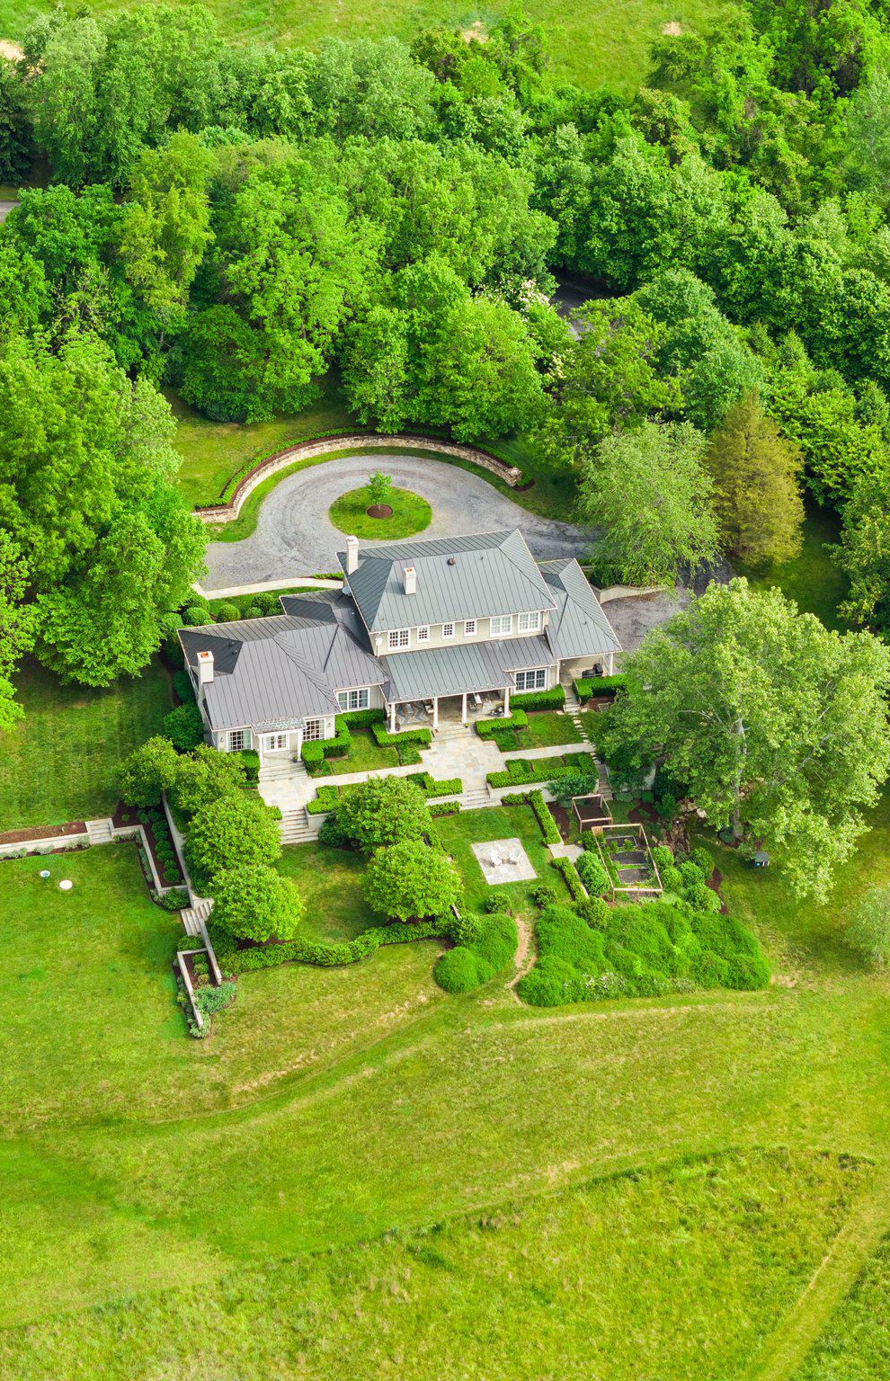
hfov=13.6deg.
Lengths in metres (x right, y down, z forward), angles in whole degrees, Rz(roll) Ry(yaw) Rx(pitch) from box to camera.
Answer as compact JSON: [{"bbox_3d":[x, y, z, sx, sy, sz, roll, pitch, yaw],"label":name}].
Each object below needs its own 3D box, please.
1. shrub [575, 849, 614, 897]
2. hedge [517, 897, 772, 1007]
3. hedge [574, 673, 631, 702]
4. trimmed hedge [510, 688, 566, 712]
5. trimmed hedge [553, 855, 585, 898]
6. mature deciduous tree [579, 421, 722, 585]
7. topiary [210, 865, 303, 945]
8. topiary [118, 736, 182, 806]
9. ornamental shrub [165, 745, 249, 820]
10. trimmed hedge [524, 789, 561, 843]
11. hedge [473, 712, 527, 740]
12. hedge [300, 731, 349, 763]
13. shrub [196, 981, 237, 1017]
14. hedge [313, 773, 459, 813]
[{"bbox_3d":[9.340,11.310,230.780,2.100,1.600,3.500,-8,35,-12],"label":"shrub"},{"bbox_3d":[12.220,15.820,226.110,15.500,2.300,8.200,-8,35,-12],"label":"hedge"},{"bbox_3d":[10.600,-0.180,246.840,3.700,0.900,1.900,-8,35,-12],"label":"hedge"},{"bbox_3d":[6.303,0.812,255.854,3.779,0.950,1.211,-8,36,-12],"label":"trimmed hedge"},{"bbox_3d":[7.750,11.550,230.950,0.850,0.800,3.900,-8,35,-12],"label":"trimmed hedge"},{"bbox_3d":[14.240,-13.000,257.150,9.700,10.600,9.700,0,34,0],"label":"mature deciduous tree"},{"bbox_3d":[-11.566,13.314,228.223,5.765,4.859,5.765,1,35,0],"label":"topiary"},{"bbox_3d":[-19.625,5.396,247.190,4.360,4.845,4.360,-8,36,-12],"label":"topiary"},{"bbox_3d":[-15.739,6.210,245.410,5.426,4.845,5.233,1,35,0],"label":"ornamental shrub"},{"bbox_3d":[6.626,8.619,246.108,0.775,0.659,5.717,-5,35,-8],"label":"trimmed hedge"},{"bbox_3d":[3.842,2.394,253.767,3.634,0.736,1.938,-8,36,-12],"label":"hedge"},{"bbox_3d":[-7.670,3.930,240.520,3.000,0.950,2.000,-8,35,-12],"label":"hedge"},{"bbox_3d":[-13.800,18.470,223.740,2.500,0.950,2.200,-8,35,-12],"label":"shrub"},{"bbox_3d":[-4.039,6.795,247.417,10.659,0.533,2.326,-8,36,-12],"label":"hedge"}]

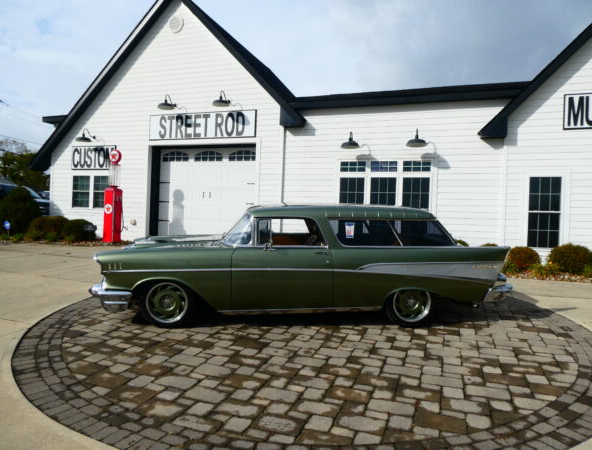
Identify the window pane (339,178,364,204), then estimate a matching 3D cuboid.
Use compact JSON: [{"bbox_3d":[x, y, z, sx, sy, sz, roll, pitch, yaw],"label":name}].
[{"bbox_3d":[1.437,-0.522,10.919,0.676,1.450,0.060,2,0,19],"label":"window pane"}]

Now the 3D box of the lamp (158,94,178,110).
[{"bbox_3d":[-3.775,-3.642,12.310,0.460,0.420,0.680,2,0,19],"label":"lamp"}]

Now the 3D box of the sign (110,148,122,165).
[{"bbox_3d":[-5.357,-2.014,12.358,0.430,0.430,0.160,2,0,19],"label":"sign"}]

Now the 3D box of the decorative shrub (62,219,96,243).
[{"bbox_3d":[-6.700,0.130,12.741,0.900,0.660,0.900,2,0,19],"label":"decorative shrub"}]

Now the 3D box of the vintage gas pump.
[{"bbox_3d":[-5.442,-0.861,12.350,0.420,2.780,0.400,2,0,19],"label":"vintage gas pump"}]

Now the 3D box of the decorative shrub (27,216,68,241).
[{"bbox_3d":[-7.814,0.049,13.125,1.120,0.720,1.000,2,0,19],"label":"decorative shrub"}]

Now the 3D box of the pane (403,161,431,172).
[{"bbox_3d":[2.997,-1.458,10.324,0.657,0.258,0.050,2,0,19],"label":"pane"}]

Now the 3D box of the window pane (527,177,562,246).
[{"bbox_3d":[5.644,-0.295,9.486,0.670,1.614,0.060,2,0,19],"label":"window pane"}]

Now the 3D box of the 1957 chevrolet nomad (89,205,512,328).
[{"bbox_3d":[0.150,0.497,5.820,5.120,1.460,1.890,2,0,-8],"label":"1957 chevrolet nomad"}]

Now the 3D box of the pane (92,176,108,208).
[{"bbox_3d":[-6.288,-1.072,13.514,0.723,1.031,0.060,2,0,19],"label":"pane"}]

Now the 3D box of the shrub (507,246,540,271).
[{"bbox_3d":[4.856,0.717,8.900,0.780,0.520,0.760,2,0,19],"label":"shrub"}]

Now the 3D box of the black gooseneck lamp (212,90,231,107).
[{"bbox_3d":[-2.044,-3.540,11.781,0.470,0.430,0.680,2,0,19],"label":"black gooseneck lamp"}]

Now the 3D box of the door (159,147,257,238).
[{"bbox_3d":[-2.752,-0.955,12.889,3.600,3.000,0.100,2,0,19],"label":"door"}]

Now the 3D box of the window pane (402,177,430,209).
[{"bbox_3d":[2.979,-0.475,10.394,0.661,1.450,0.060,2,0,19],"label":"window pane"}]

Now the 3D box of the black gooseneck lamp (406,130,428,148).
[{"bbox_3d":[2.913,-2.086,9.990,0.460,0.420,0.680,2,0,19],"label":"black gooseneck lamp"}]

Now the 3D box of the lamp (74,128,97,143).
[{"bbox_3d":[-6.725,-2.846,13.362,0.470,0.430,0.680,2,0,19],"label":"lamp"}]

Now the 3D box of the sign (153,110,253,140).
[{"bbox_3d":[-2.815,-2.929,12.289,3.570,0.780,0.100,2,0,19],"label":"sign"}]

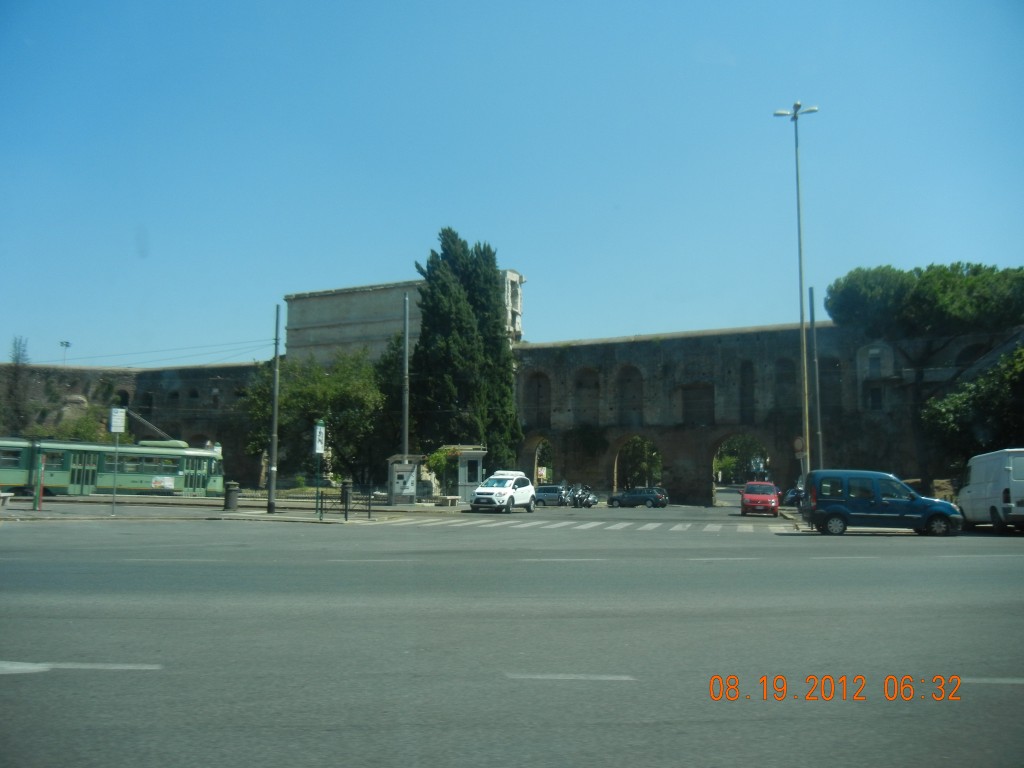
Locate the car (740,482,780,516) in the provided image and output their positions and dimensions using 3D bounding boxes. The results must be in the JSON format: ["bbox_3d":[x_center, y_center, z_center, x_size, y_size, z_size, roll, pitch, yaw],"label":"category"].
[{"bbox_3d":[11.150,5.122,39.475,1.610,1.500,3.650,-2,-7,18],"label":"car"}]

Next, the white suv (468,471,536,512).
[{"bbox_3d":[-0.310,4.928,40.302,1.860,1.870,4.440,-3,-7,23],"label":"white suv"}]

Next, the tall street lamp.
[{"bbox_3d":[12.150,-3.158,36.882,1.950,17.100,1.950,-2,-7,17],"label":"tall street lamp"}]

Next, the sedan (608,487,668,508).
[{"bbox_3d":[9.000,8.130,63.691,4.550,1.480,1.790,-4,-8,32],"label":"sedan"}]

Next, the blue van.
[{"bbox_3d":[10.050,3.251,24.591,4.000,1.820,1.680,-1,-6,9],"label":"blue van"}]

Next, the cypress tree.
[{"bbox_3d":[-2.750,-1.149,57.486,6.800,17.900,6.300,0,-6,0],"label":"cypress tree"}]

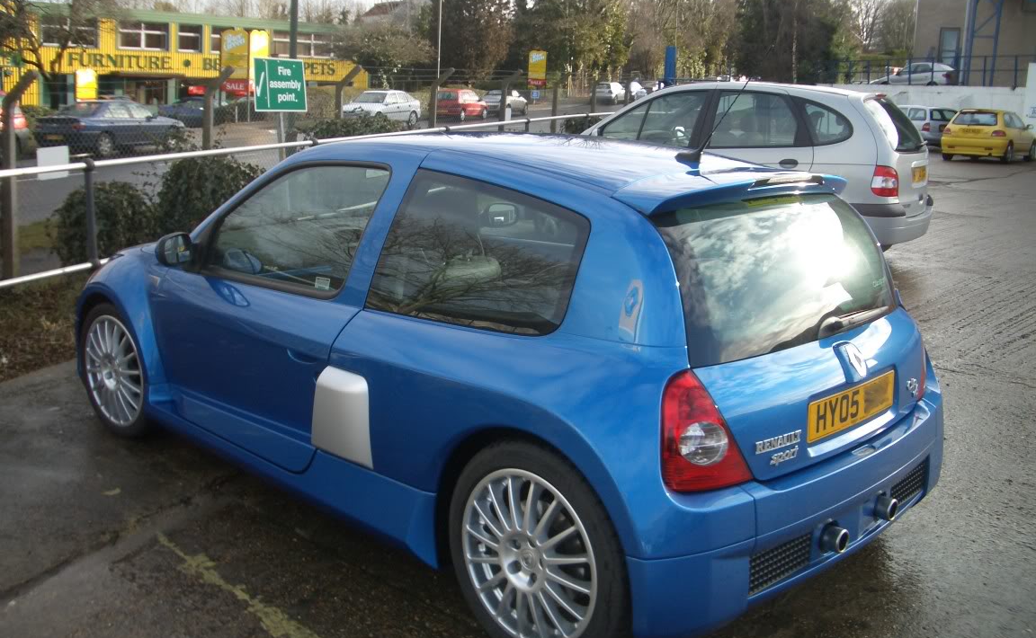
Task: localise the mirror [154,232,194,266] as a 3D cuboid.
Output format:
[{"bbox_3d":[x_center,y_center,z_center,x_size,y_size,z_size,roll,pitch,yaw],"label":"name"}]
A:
[{"bbox_3d":[-1.295,-0.265,3.939,0.100,0.128,0.175,10,15,35],"label":"mirror"}]

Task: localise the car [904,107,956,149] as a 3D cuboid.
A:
[{"bbox_3d":[12.760,-6.510,35.600,1.740,1.500,4.300,-4,13,-25],"label":"car"}]

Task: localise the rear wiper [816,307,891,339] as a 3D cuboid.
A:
[{"bbox_3d":[1.050,-0.003,3.239,0.055,0.060,0.470,12,16,40],"label":"rear wiper"}]

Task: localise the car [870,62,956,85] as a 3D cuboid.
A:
[{"bbox_3d":[19.531,-12.009,52.000,4.200,1.400,1.700,12,16,40],"label":"car"}]

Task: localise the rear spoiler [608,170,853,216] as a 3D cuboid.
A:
[{"bbox_3d":[0.685,-0.417,3.186,0.310,0.130,1.080,13,17,43],"label":"rear spoiler"}]

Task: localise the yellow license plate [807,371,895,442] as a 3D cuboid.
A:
[{"bbox_3d":[0.972,0.247,3.032,0.015,0.112,0.520,10,15,43],"label":"yellow license plate"}]

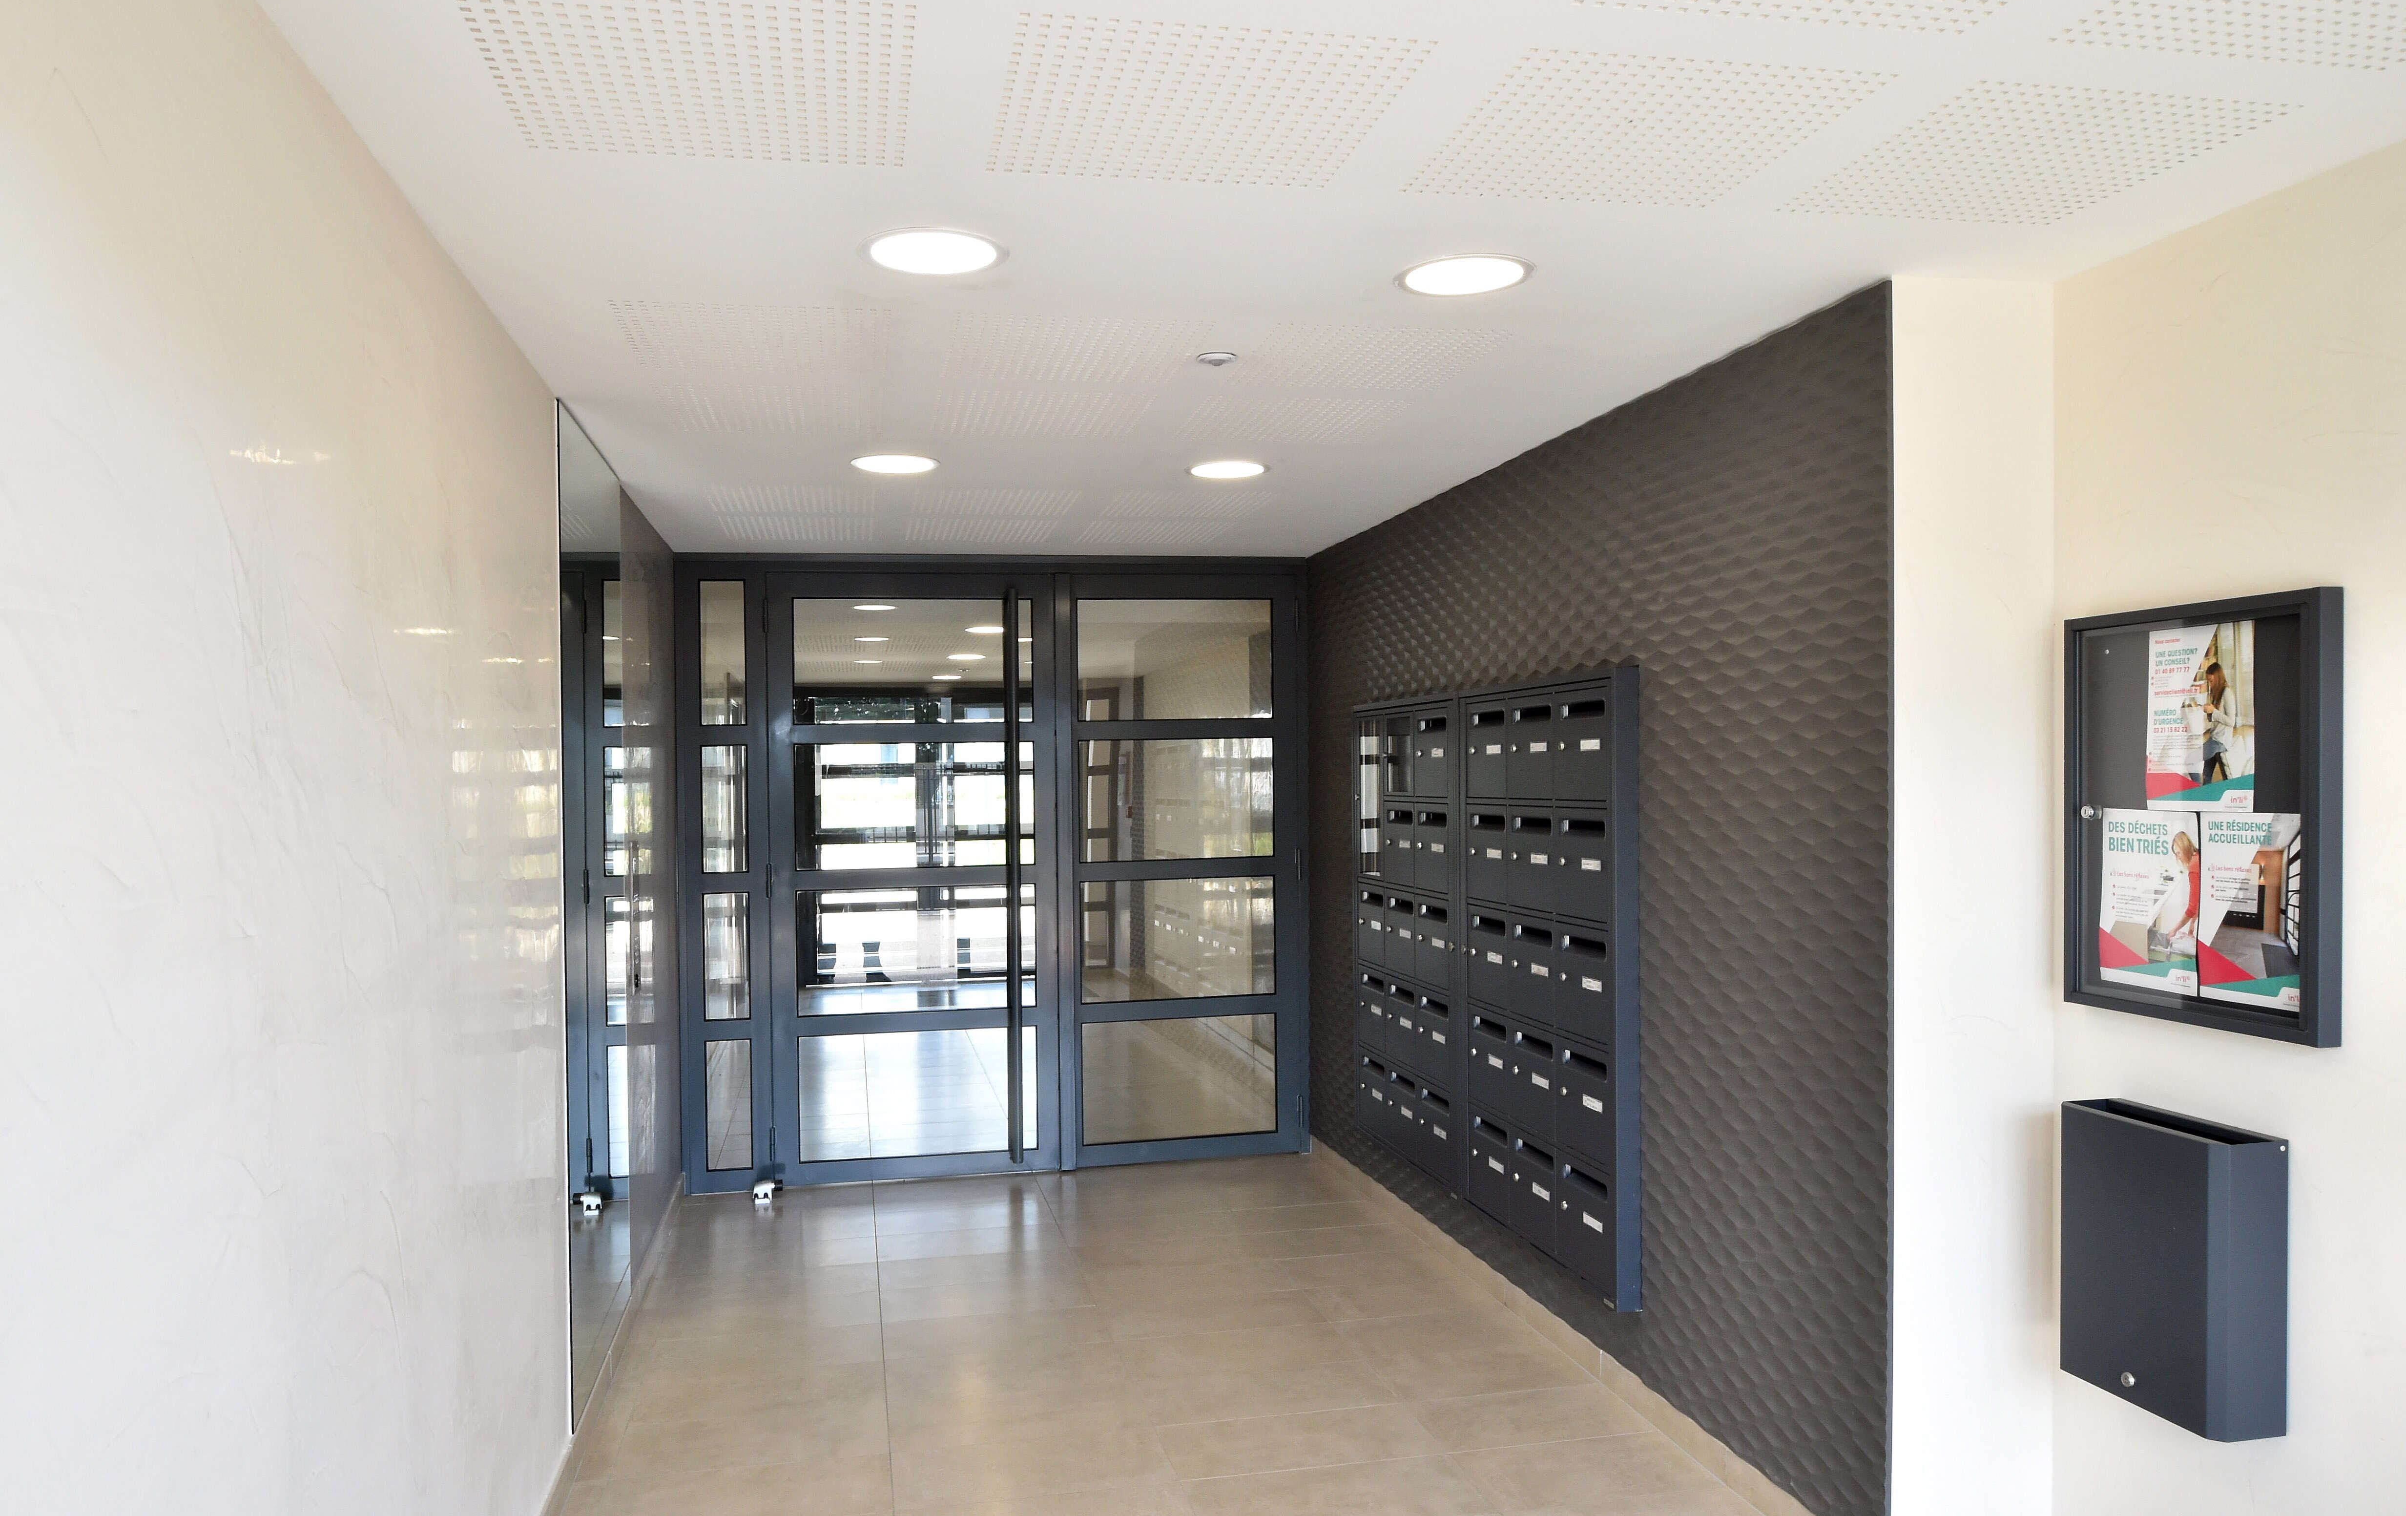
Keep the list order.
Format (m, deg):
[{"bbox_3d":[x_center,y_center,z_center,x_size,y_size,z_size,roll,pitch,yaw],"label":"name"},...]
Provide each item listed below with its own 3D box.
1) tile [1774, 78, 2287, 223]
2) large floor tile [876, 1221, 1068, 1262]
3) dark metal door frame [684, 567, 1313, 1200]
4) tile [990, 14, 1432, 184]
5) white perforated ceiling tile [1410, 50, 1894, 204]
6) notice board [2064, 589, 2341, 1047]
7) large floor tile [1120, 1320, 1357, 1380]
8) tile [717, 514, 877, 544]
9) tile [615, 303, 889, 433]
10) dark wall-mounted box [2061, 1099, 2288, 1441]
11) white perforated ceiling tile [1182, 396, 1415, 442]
[{"bbox_3d":[1.159,-0.851,2.276,0.487,0.013,0.487,-1,0,-12],"label":"tile"},{"bbox_3d":[-0.765,1.608,5.297,0.600,0.010,0.300,-1,0,-12],"label":"large floor tile"},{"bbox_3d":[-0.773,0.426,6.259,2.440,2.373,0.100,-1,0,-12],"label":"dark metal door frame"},{"bbox_3d":[-0.013,-0.838,2.066,0.487,0.013,0.487,-1,0,-12],"label":"tile"},{"bbox_3d":[0.575,-0.844,2.169,0.490,0.015,0.490,-1,0,-12],"label":"white perforated ceiling tile"},{"bbox_3d":[1.600,0.090,2.593,0.042,0.674,0.505,-1,0,-12],"label":"notice board"},{"bbox_3d":[0.090,1.597,4.301,0.600,0.015,0.300,-1,0,-12],"label":"large floor tile"},{"bbox_3d":[-1.377,-0.788,5.498,0.490,0.015,0.490,-1,0,-12],"label":"tile"},{"bbox_3d":[-0.928,-0.815,3.430,0.487,0.013,1.090,-1,0,-12],"label":"tile"},{"bbox_3d":[1.561,0.816,2.605,0.125,0.458,0.350,-1,0,-12],"label":"dark wall-mounted box"},{"bbox_3d":[0.212,-0.828,3.912,0.490,0.015,0.490,-1,0,-12],"label":"white perforated ceiling tile"}]

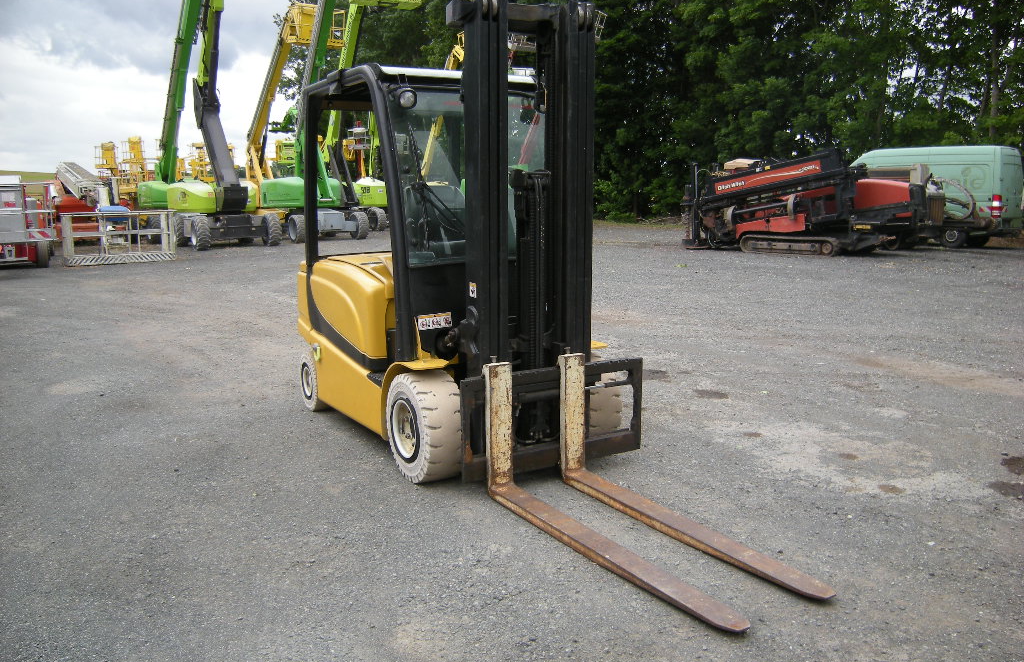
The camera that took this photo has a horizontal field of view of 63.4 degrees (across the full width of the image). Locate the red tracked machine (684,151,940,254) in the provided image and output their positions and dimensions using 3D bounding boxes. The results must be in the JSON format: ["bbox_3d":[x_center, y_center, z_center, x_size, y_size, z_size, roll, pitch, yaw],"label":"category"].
[{"bbox_3d":[6.837,-2.995,19.322,5.040,2.300,1.800,6,12,32],"label":"red tracked machine"}]

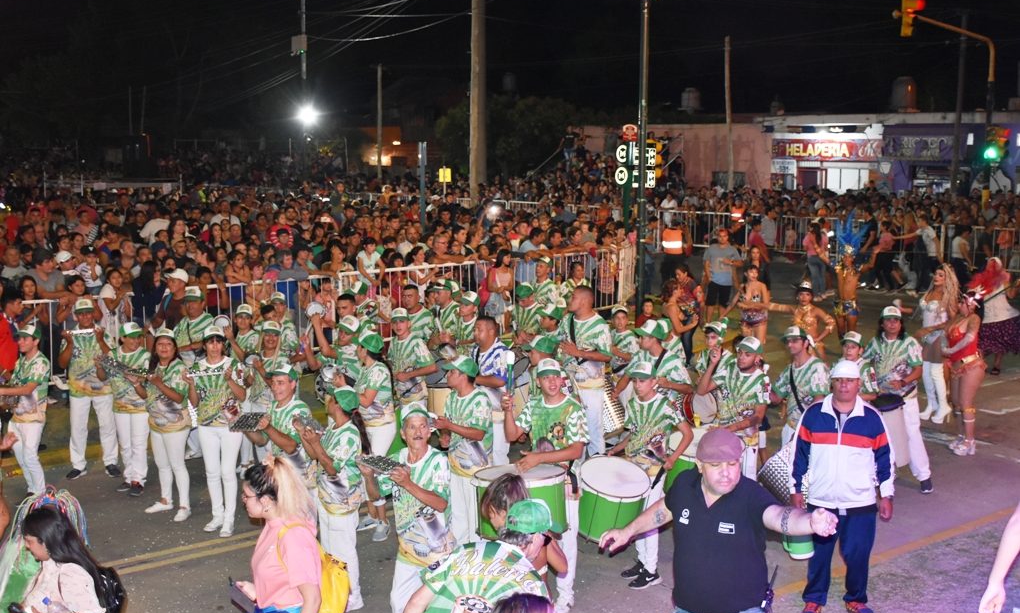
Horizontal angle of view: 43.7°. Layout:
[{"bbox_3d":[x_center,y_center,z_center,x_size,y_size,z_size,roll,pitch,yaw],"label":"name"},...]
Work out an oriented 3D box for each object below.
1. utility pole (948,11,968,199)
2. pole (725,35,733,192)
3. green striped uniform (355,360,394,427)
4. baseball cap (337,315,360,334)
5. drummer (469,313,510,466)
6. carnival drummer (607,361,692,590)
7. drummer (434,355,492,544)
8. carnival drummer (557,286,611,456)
[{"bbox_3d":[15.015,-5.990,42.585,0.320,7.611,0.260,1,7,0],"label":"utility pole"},{"bbox_3d":[7.094,-5.290,41.000,0.220,6.840,0.220,-2,7,0],"label":"pole"},{"bbox_3d":[-1.123,0.727,10.625,0.360,0.580,0.460,0,7,-3],"label":"green striped uniform"},{"bbox_3d":[-1.473,0.169,11.600,0.180,0.140,0.250,21,8,29],"label":"baseball cap"},{"bbox_3d":[-0.187,0.946,11.056,0.460,1.751,0.520,-5,9,-37],"label":"drummer"},{"bbox_3d":[1.033,1.241,9.420,0.580,1.680,0.460,5,9,33],"label":"carnival drummer"},{"bbox_3d":[-0.333,1.195,9.300,0.450,1.680,0.500,-6,9,-41],"label":"drummer"},{"bbox_3d":[0.697,0.753,12.070,0.480,1.890,0.520,-7,10,-43],"label":"carnival drummer"}]

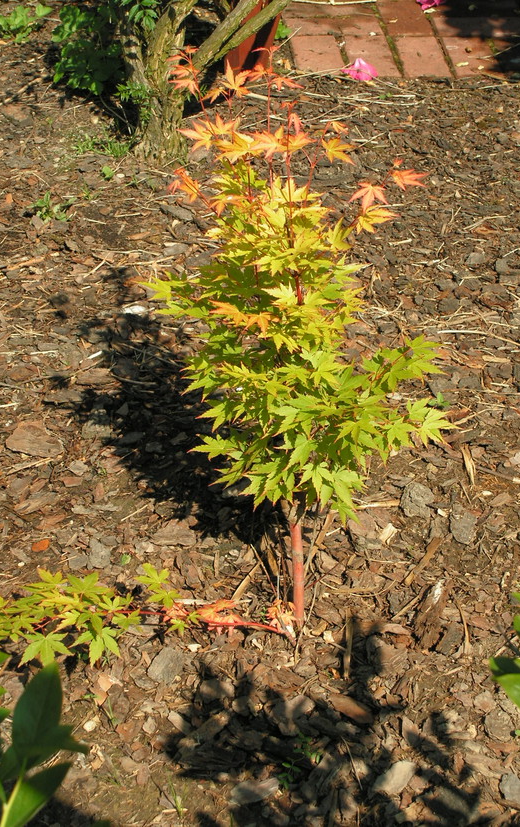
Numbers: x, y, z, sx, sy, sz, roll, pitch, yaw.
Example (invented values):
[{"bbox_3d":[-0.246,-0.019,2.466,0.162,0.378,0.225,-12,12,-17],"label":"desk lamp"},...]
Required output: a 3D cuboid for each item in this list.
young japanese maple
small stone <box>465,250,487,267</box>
[{"bbox_3d":[0.042,-0.035,1.700,0.325,0.730,0.310,1,37,-1],"label":"young japanese maple"},{"bbox_3d":[0.354,-0.252,2.590,0.032,0.016,0.025,1,37,-1],"label":"small stone"}]

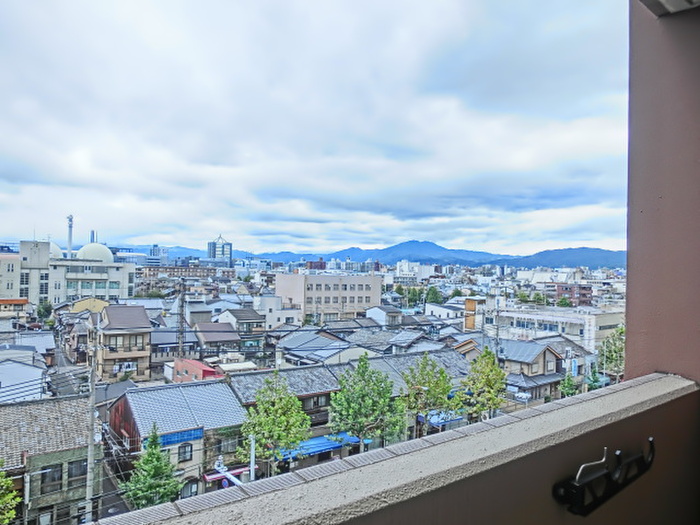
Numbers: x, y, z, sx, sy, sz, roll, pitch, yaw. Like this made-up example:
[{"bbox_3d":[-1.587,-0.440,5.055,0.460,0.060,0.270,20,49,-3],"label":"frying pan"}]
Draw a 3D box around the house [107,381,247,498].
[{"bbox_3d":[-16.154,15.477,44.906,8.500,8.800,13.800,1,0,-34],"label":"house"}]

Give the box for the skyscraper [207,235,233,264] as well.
[{"bbox_3d":[-186.692,-9.135,700.323,26.000,57.000,27.000,2,-1,-37],"label":"skyscraper"}]

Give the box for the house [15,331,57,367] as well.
[{"bbox_3d":[-59.495,16.439,91.451,6.300,6.000,10.000,1,0,-34],"label":"house"}]

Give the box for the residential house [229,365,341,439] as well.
[{"bbox_3d":[-7.517,15.533,49.264,10.300,8.900,10.500,1,0,-34],"label":"residential house"}]

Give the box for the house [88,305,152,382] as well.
[{"bbox_3d":[-32.917,13.217,69.892,6.300,13.000,11.000,1,0,-34],"label":"house"}]

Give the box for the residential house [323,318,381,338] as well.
[{"bbox_3d":[0.394,14.781,98.036,10.800,6.300,7.000,2,-1,-37],"label":"residential house"}]

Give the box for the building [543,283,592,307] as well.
[{"bbox_3d":[91.160,15.486,203.071,12.000,12.500,18.000,2,-1,-37],"label":"building"}]

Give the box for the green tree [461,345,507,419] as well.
[{"bbox_3d":[14.123,13.386,50.550,4.800,8.800,4.800,2,-1,-37],"label":"green tree"}]

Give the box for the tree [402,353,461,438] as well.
[{"bbox_3d":[8.319,14.763,49.900,5.800,10.810,5.800,1,0,0],"label":"tree"}]

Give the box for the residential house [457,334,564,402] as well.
[{"bbox_3d":[22.571,14.473,67.543,8.200,7.500,11.500,2,-1,-37],"label":"residential house"}]

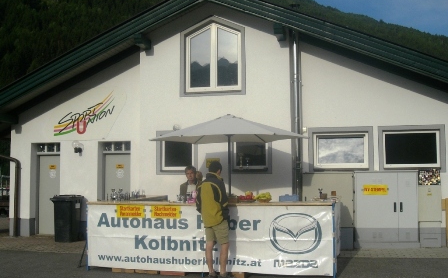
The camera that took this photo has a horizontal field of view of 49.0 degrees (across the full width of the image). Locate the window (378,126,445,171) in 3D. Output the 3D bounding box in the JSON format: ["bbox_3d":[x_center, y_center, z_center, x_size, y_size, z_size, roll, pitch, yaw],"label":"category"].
[{"bbox_3d":[3.987,0.216,10.449,1.330,0.995,0.150,-1,-4,14],"label":"window"}]

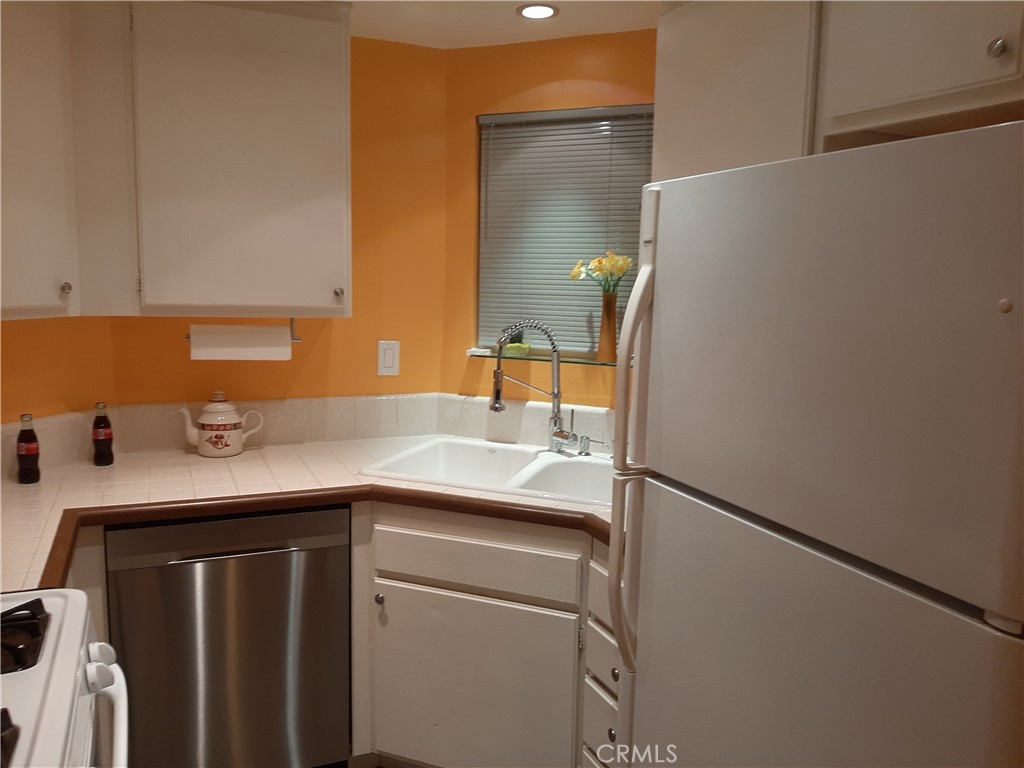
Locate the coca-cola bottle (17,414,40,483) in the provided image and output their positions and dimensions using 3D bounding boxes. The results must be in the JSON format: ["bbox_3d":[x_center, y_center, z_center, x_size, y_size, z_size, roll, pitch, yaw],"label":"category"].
[{"bbox_3d":[-1.356,0.179,2.151,0.057,0.193,0.057,-4,10,-37],"label":"coca-cola bottle"}]

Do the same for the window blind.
[{"bbox_3d":[0.181,-0.531,2.724,0.645,0.837,0.035,4,8,21],"label":"window blind"}]

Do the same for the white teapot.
[{"bbox_3d":[-0.966,0.128,2.545,0.265,0.207,0.140,-2,8,-23],"label":"white teapot"}]

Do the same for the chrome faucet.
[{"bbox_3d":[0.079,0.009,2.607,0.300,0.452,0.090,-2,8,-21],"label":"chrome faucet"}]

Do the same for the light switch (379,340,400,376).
[{"bbox_3d":[-0.454,-0.093,2.849,0.081,0.126,0.012,-2,8,-23],"label":"light switch"}]

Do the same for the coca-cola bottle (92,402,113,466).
[{"bbox_3d":[-1.261,0.152,2.366,0.057,0.193,0.057,-4,9,-32],"label":"coca-cola bottle"}]

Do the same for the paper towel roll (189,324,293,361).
[{"bbox_3d":[-0.813,-0.123,2.318,0.287,0.105,0.105,0,8,-24],"label":"paper towel roll"}]

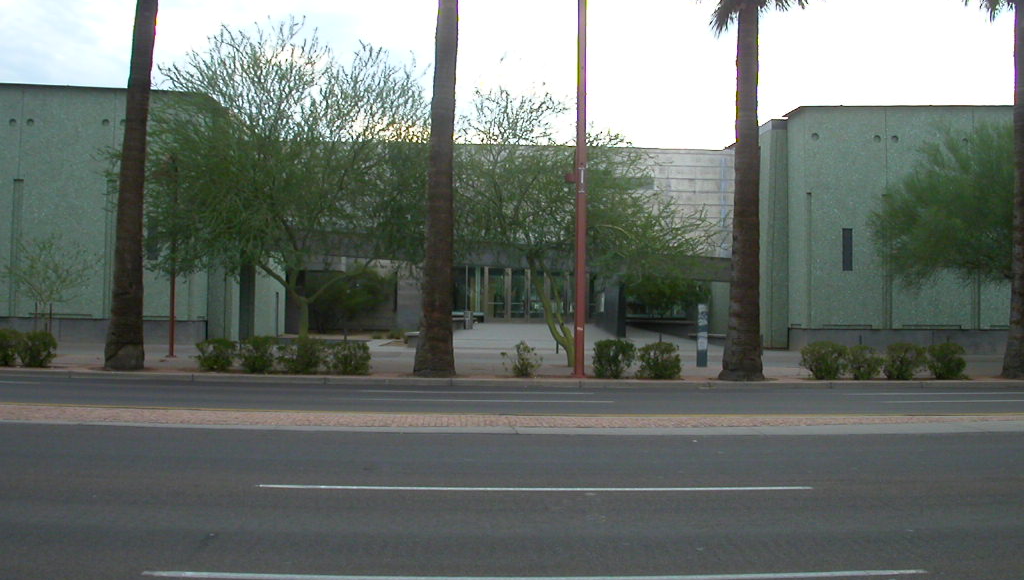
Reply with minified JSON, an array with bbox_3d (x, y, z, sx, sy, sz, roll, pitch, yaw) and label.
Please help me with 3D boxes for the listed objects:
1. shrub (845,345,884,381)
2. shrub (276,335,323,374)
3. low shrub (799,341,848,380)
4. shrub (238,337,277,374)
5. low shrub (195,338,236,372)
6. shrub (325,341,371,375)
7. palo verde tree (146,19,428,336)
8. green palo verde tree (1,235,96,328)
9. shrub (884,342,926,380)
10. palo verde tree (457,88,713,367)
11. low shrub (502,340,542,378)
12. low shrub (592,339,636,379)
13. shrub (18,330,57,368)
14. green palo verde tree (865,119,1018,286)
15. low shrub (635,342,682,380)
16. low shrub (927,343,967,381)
[{"bbox_3d":[8.236,1.689,25.500,0.880,0.850,0.880,0,-1,1],"label":"shrub"},{"bbox_3d":[-5.131,1.589,26.554,1.140,0.900,1.020,1,-1,-3],"label":"shrub"},{"bbox_3d":[7.733,1.750,27.171,1.220,0.970,1.020,1,-1,-3],"label":"low shrub"},{"bbox_3d":[-6.163,1.586,26.504,0.980,0.900,1.020,1,-1,-3],"label":"shrub"},{"bbox_3d":[-7.167,1.583,26.456,0.990,0.810,1.020,1,-1,-3],"label":"low shrub"},{"bbox_3d":[-3.975,1.641,26.609,1.050,0.810,1.020,1,-1,-3],"label":"shrub"},{"bbox_3d":[-6.827,-2.836,31.200,9.100,9.700,8.600,0,-1,1],"label":"palo verde tree"},{"bbox_3d":[-13.496,0.189,31.800,2.850,3.600,2.700,0,-1,1],"label":"green palo verde tree"},{"bbox_3d":[9.804,1.781,27.271,1.030,0.930,1.020,1,-1,-3],"label":"shrub"},{"bbox_3d":[1.971,-1.784,31.495,7.560,7.870,6.900,1,-1,-3],"label":"palo verde tree"},{"bbox_3d":[0.247,1.632,25.700,0.920,0.870,0.820,0,-1,1],"label":"low shrub"},{"bbox_3d":[2.521,1.685,26.921,1.060,0.960,1.020,1,-1,-3],"label":"low shrub"},{"bbox_3d":[-11.272,1.413,26.000,0.910,0.890,0.900,0,-1,1],"label":"shrub"},{"bbox_3d":[14.170,-1.296,30.500,7.800,6.800,7.300,0,-1,1],"label":"green palo verde tree"},{"bbox_3d":[3.440,1.667,25.700,1.000,0.910,0.950,0,-1,1],"label":"low shrub"},{"bbox_3d":[10.846,1.785,27.321,1.010,0.930,1.020,1,-1,-3],"label":"low shrub"}]

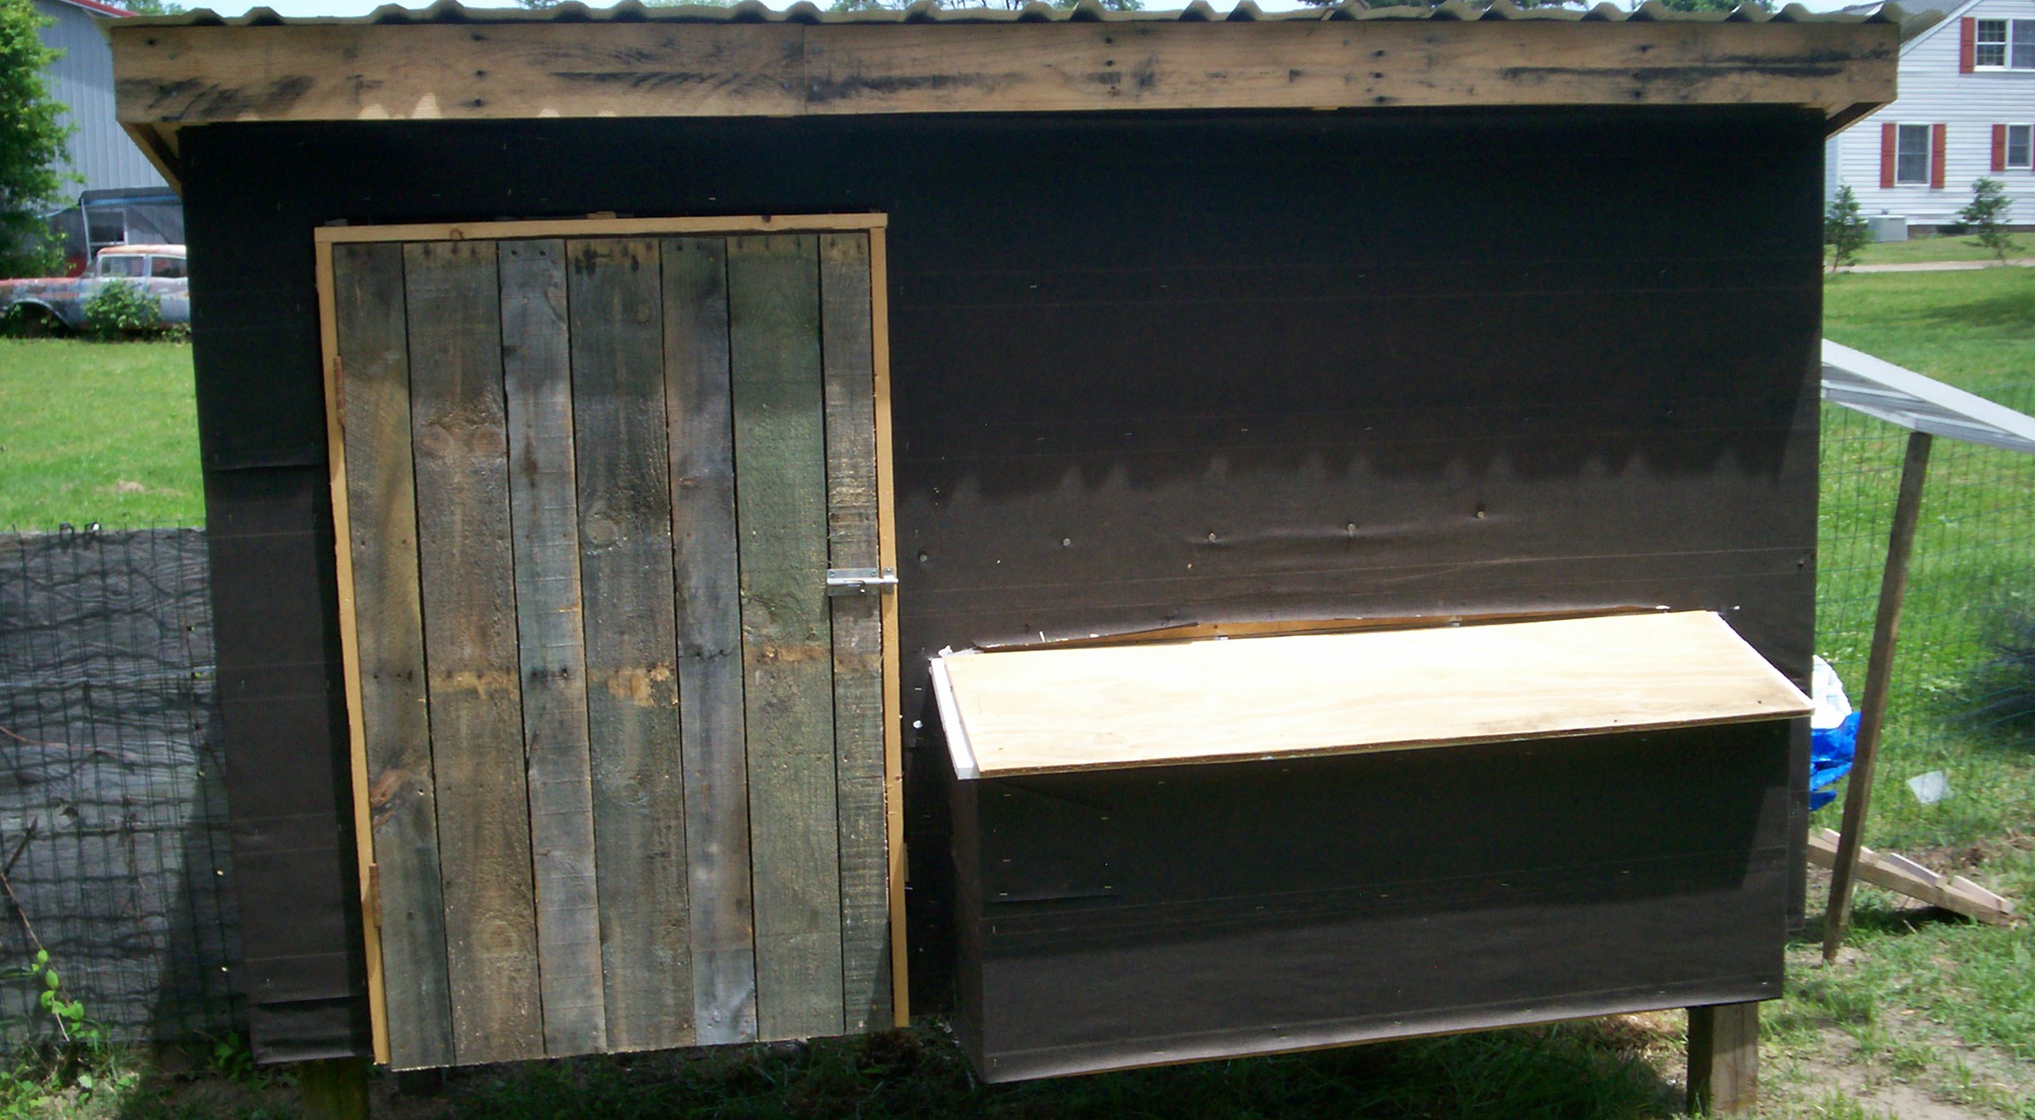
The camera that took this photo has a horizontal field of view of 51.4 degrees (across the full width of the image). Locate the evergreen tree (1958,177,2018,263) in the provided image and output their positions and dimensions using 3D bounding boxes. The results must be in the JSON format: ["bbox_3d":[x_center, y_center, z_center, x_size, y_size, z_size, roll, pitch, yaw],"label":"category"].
[{"bbox_3d":[16.523,-5.787,36.000,1.000,1.487,1.000,3,9,24],"label":"evergreen tree"}]

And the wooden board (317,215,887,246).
[{"bbox_3d":[-0.585,-0.468,3.003,0.792,0.022,0.022,-3,9,-10],"label":"wooden board"}]

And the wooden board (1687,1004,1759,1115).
[{"bbox_3d":[1.226,0.770,3.674,0.087,0.370,0.087,-3,9,-10],"label":"wooden board"}]

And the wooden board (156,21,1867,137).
[{"bbox_3d":[0.079,-0.703,3.025,2.578,0.120,0.027,-3,9,-10],"label":"wooden board"}]

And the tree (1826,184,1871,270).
[{"bbox_3d":[13.738,-5.502,35.000,0.830,1.433,0.830,2,9,21],"label":"tree"}]

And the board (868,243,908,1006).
[{"bbox_3d":[-0.192,0.115,3.163,0.024,1.198,0.022,-3,9,-10],"label":"board"}]

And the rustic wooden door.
[{"bbox_3d":[-0.572,0.135,3.102,0.767,1.224,0.035,-3,9,-10],"label":"rustic wooden door"}]

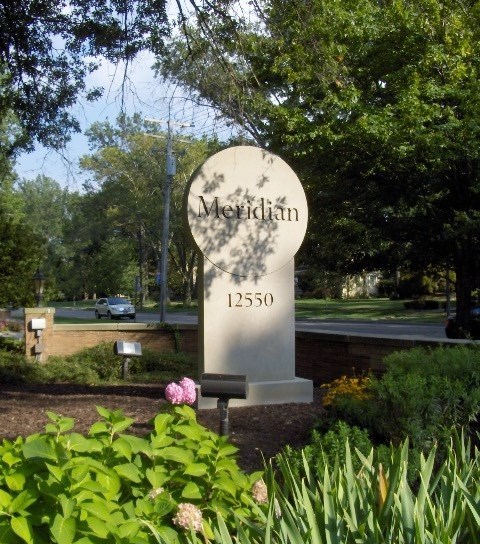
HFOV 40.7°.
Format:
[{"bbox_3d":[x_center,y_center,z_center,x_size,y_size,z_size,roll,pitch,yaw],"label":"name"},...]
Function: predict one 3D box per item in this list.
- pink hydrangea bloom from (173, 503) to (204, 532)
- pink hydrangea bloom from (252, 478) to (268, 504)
[{"bbox_3d":[-0.256,1.195,3.150,0.145,0.140,0.145,0,-1,0],"label":"pink hydrangea bloom"},{"bbox_3d":[0.115,1.187,3.500,0.115,0.140,0.115,0,-1,0],"label":"pink hydrangea bloom"}]

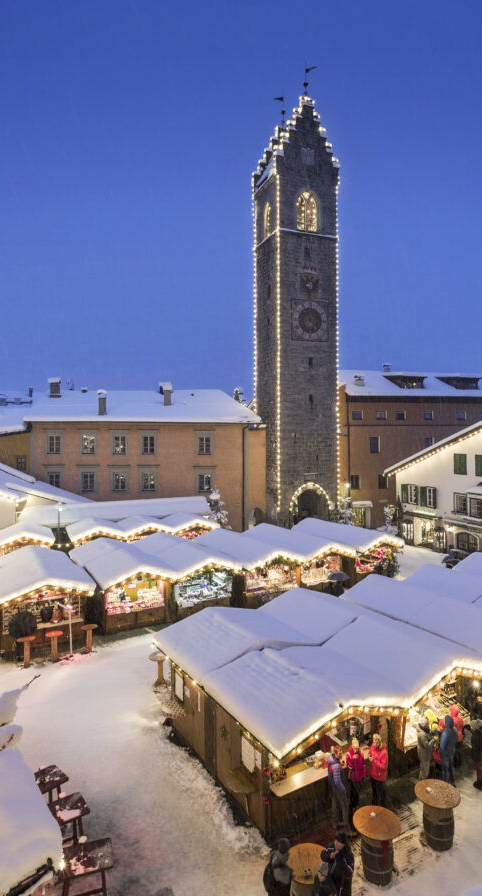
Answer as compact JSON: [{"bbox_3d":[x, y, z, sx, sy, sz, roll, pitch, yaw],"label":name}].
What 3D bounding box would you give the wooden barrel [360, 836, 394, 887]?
[{"bbox_3d":[2.750,8.130,10.540,0.670,0.940,0.670,0,0,0],"label":"wooden barrel"}]

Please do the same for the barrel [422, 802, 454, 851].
[{"bbox_3d":[4.161,7.849,11.033,0.670,0.930,0.670,1,1,30],"label":"barrel"}]

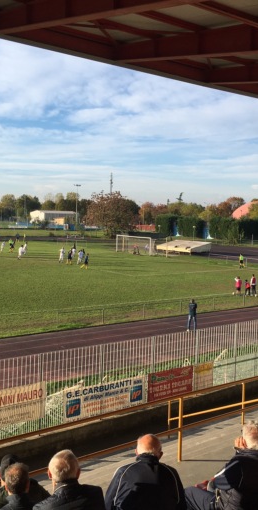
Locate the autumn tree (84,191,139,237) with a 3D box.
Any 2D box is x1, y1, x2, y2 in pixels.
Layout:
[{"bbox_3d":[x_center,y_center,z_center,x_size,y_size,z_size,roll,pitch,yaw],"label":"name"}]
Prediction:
[{"bbox_3d":[-3.578,-8.663,121.806,11.655,9.776,11.055,2,5,0],"label":"autumn tree"}]

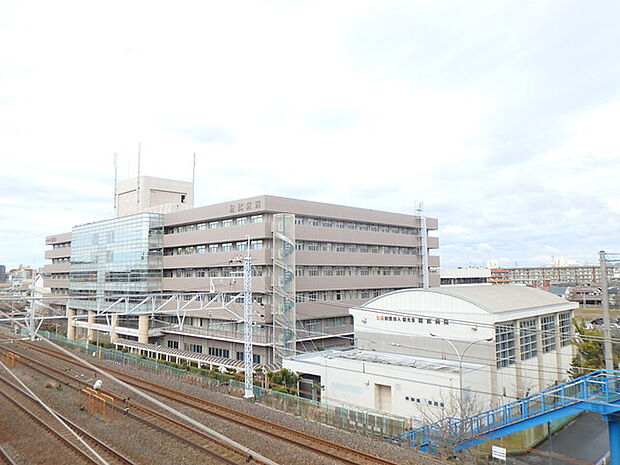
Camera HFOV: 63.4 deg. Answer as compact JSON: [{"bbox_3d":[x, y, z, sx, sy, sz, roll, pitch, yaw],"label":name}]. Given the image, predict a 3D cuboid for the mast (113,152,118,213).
[{"bbox_3d":[-40.105,-10.376,103.541,0.650,12.380,0.650,-6,-7,45],"label":"mast"}]

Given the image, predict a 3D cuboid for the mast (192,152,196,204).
[{"bbox_3d":[-23.781,-11.011,103.257,0.450,11.001,0.450,-6,-7,45],"label":"mast"}]

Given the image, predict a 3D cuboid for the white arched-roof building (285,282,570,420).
[{"bbox_3d":[14.906,11.862,58.701,22.518,11.210,28.173,-6,-7,45],"label":"white arched-roof building"}]

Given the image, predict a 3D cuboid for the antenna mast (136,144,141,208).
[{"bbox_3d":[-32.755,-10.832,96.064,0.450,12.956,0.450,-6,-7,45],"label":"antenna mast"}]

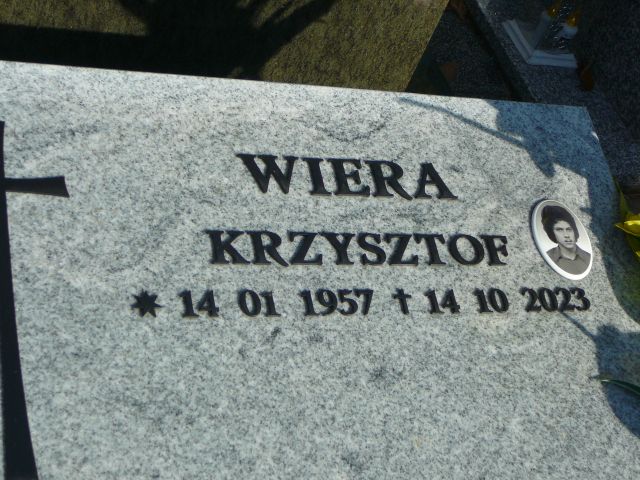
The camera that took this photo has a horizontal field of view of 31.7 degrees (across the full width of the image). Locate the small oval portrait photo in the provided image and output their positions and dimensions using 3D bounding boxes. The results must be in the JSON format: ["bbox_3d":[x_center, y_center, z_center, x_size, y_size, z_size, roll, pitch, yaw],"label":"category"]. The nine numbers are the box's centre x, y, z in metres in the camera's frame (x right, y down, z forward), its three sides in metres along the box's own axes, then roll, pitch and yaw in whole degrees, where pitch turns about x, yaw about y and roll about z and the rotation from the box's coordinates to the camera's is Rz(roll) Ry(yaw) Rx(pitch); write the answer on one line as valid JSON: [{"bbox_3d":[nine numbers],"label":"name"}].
[{"bbox_3d":[0.329,-0.001,1.522,0.090,0.008,0.120,1,63,-25],"label":"small oval portrait photo"}]

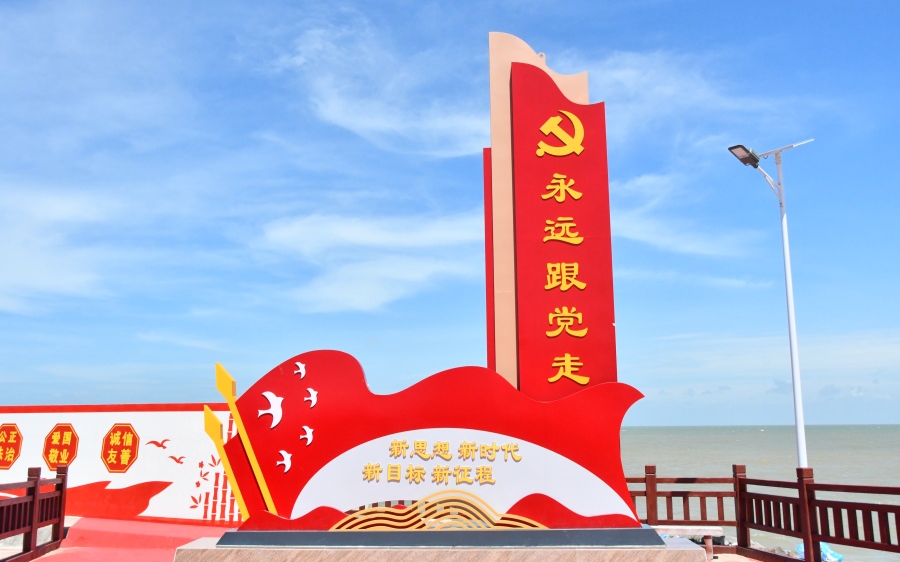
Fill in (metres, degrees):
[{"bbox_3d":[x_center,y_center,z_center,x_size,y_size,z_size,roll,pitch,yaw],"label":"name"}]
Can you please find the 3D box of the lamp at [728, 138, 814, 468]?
[{"bbox_3d":[4.336,0.769,10.760,1.580,5.694,0.520,7,-13,-37],"label":"lamp"}]

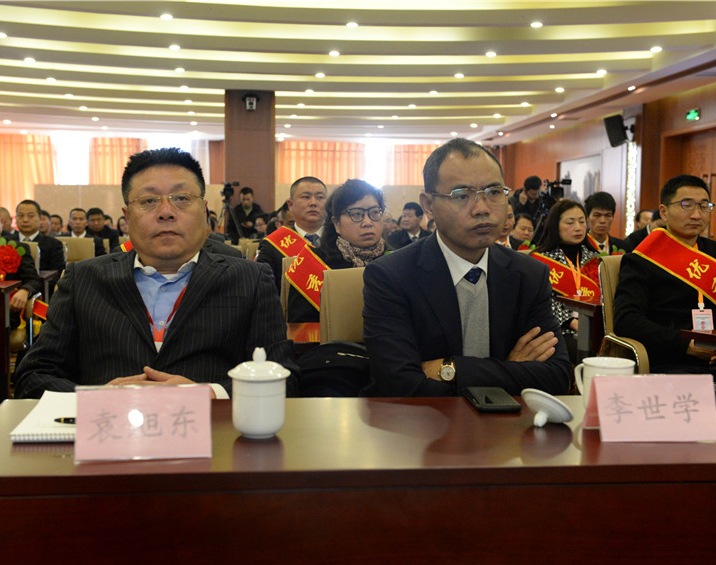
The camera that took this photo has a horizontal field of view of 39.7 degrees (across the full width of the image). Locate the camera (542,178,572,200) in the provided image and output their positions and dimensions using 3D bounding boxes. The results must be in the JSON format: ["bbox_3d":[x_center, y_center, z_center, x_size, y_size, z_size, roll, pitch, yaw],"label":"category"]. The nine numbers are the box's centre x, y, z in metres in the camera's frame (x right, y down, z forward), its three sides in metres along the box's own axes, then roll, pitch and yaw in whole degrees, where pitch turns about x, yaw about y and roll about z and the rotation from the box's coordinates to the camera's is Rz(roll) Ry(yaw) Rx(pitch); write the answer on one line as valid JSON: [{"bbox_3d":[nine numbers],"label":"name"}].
[{"bbox_3d":[1.840,-0.860,9.250,0.180,0.210,0.320,-1,4,-18],"label":"camera"}]

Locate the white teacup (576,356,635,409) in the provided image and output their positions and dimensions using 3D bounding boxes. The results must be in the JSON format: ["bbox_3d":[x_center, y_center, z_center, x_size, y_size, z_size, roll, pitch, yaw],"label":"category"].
[{"bbox_3d":[0.409,0.185,1.640,0.106,0.105,0.087,0,3,0],"label":"white teacup"}]

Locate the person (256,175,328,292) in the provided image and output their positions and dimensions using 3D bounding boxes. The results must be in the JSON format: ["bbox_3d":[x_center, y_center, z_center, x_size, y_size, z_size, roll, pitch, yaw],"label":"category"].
[{"bbox_3d":[-0.254,0.137,4.980,0.540,1.324,0.750,0,3,-12],"label":"person"}]

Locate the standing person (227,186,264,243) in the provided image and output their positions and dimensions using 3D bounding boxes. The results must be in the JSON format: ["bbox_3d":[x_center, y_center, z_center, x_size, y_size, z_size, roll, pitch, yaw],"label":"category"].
[{"bbox_3d":[-1.429,-0.438,12.700,0.500,1.600,0.360,1,3,3],"label":"standing person"}]

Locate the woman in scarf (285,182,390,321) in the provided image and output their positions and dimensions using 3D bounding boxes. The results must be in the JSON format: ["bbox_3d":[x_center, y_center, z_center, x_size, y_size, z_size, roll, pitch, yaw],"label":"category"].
[{"bbox_3d":[-0.040,0.257,3.470,0.480,1.254,0.740,0,3,-14],"label":"woman in scarf"}]

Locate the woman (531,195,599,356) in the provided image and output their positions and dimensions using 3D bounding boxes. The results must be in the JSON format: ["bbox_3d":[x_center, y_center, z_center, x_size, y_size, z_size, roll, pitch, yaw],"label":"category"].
[{"bbox_3d":[1.045,0.201,4.870,0.470,1.229,0.740,0,3,-12],"label":"woman"}]

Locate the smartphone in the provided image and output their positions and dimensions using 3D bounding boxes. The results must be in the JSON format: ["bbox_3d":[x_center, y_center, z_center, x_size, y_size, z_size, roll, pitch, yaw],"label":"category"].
[{"bbox_3d":[0.266,0.230,1.955,0.079,0.017,0.152,0,4,-2],"label":"smartphone"}]

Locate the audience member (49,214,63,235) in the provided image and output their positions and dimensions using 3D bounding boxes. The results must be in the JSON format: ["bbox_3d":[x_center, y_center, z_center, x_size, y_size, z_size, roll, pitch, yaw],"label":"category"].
[{"bbox_3d":[-3.720,-0.260,12.200,0.500,1.190,0.700,0,4,-9],"label":"audience member"}]

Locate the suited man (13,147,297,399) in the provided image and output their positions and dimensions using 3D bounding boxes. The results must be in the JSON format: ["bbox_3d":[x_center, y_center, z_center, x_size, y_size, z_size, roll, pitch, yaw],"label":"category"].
[{"bbox_3d":[-0.415,0.355,2.040,0.600,1.270,0.720,0,4,-7],"label":"suited man"}]

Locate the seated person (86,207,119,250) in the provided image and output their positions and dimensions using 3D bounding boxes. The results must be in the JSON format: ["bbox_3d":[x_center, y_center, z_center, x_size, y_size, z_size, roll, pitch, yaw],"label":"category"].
[{"bbox_3d":[-2.510,-0.112,9.600,0.500,1.230,0.720,0,4,-8],"label":"seated person"}]

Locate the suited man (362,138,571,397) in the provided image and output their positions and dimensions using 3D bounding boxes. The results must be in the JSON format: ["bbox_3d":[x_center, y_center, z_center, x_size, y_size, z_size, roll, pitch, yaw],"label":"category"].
[{"bbox_3d":[0.225,0.333,2.070,0.510,1.259,0.750,0,3,-13],"label":"suited man"}]

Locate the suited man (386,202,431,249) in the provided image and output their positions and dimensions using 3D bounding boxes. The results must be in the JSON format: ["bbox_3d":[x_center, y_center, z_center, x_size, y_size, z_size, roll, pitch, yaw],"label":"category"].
[{"bbox_3d":[0.454,-0.009,8.100,0.500,1.284,0.720,1,3,6],"label":"suited man"}]

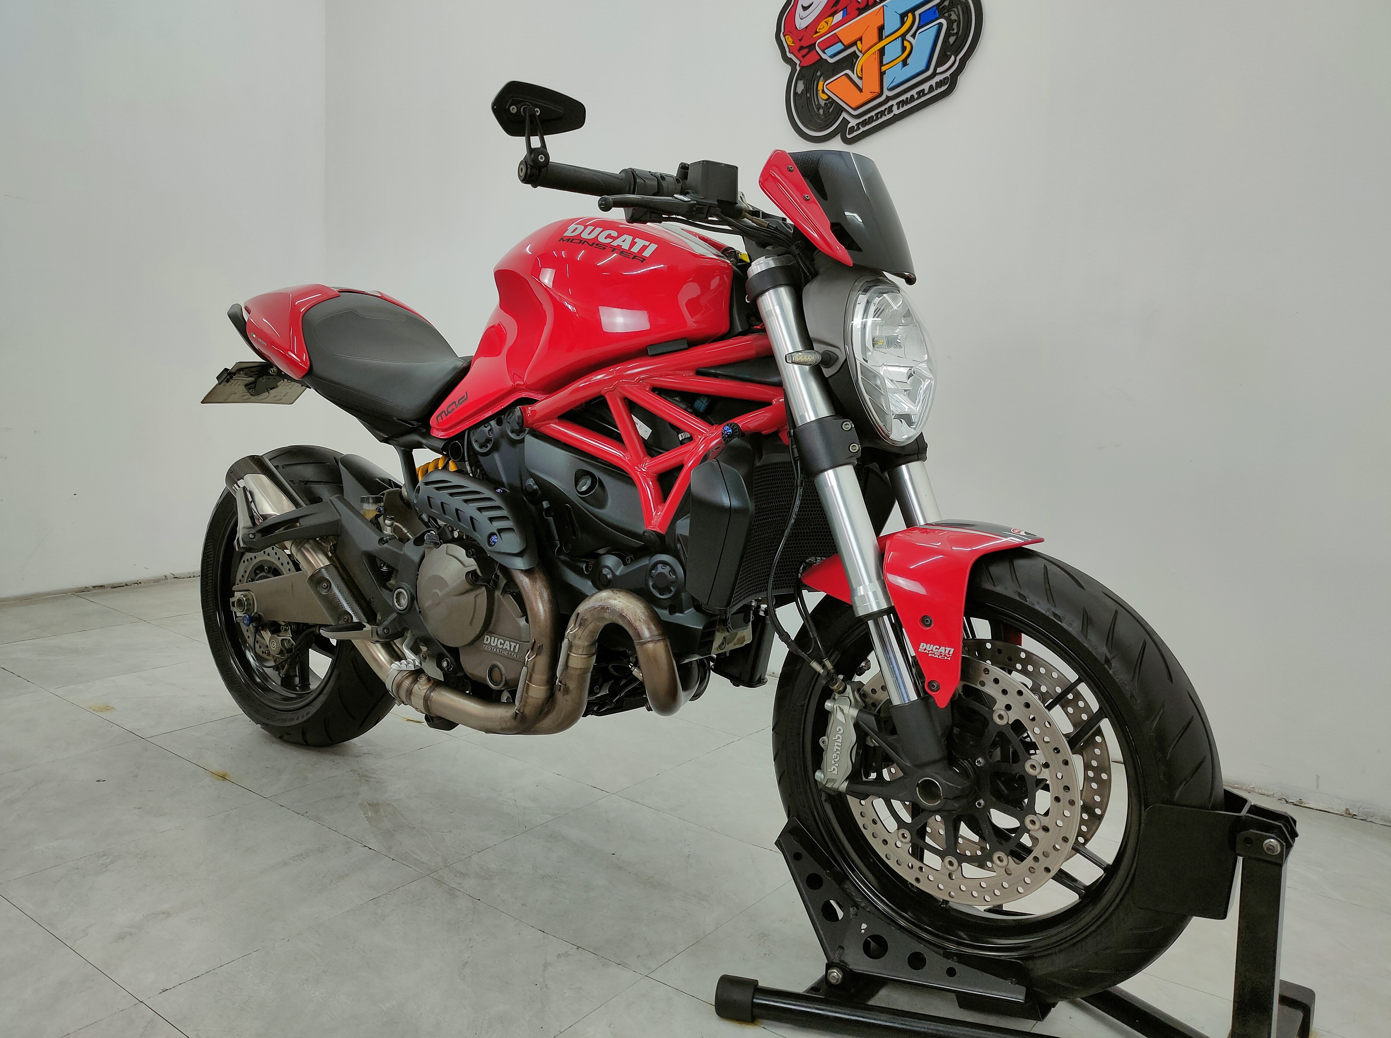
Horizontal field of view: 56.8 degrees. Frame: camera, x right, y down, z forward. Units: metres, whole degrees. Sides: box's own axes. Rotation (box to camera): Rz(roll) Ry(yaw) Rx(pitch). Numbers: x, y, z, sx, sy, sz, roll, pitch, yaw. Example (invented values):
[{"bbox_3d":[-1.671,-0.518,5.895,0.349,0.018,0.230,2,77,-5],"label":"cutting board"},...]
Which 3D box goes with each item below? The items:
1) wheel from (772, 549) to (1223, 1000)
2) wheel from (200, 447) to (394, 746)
[{"bbox_3d":[0.369,0.330,1.688,0.605,0.605,0.120,11,11,36],"label":"wheel"},{"bbox_3d":[-0.788,0.157,2.630,0.630,0.630,0.175,12,12,38],"label":"wheel"}]

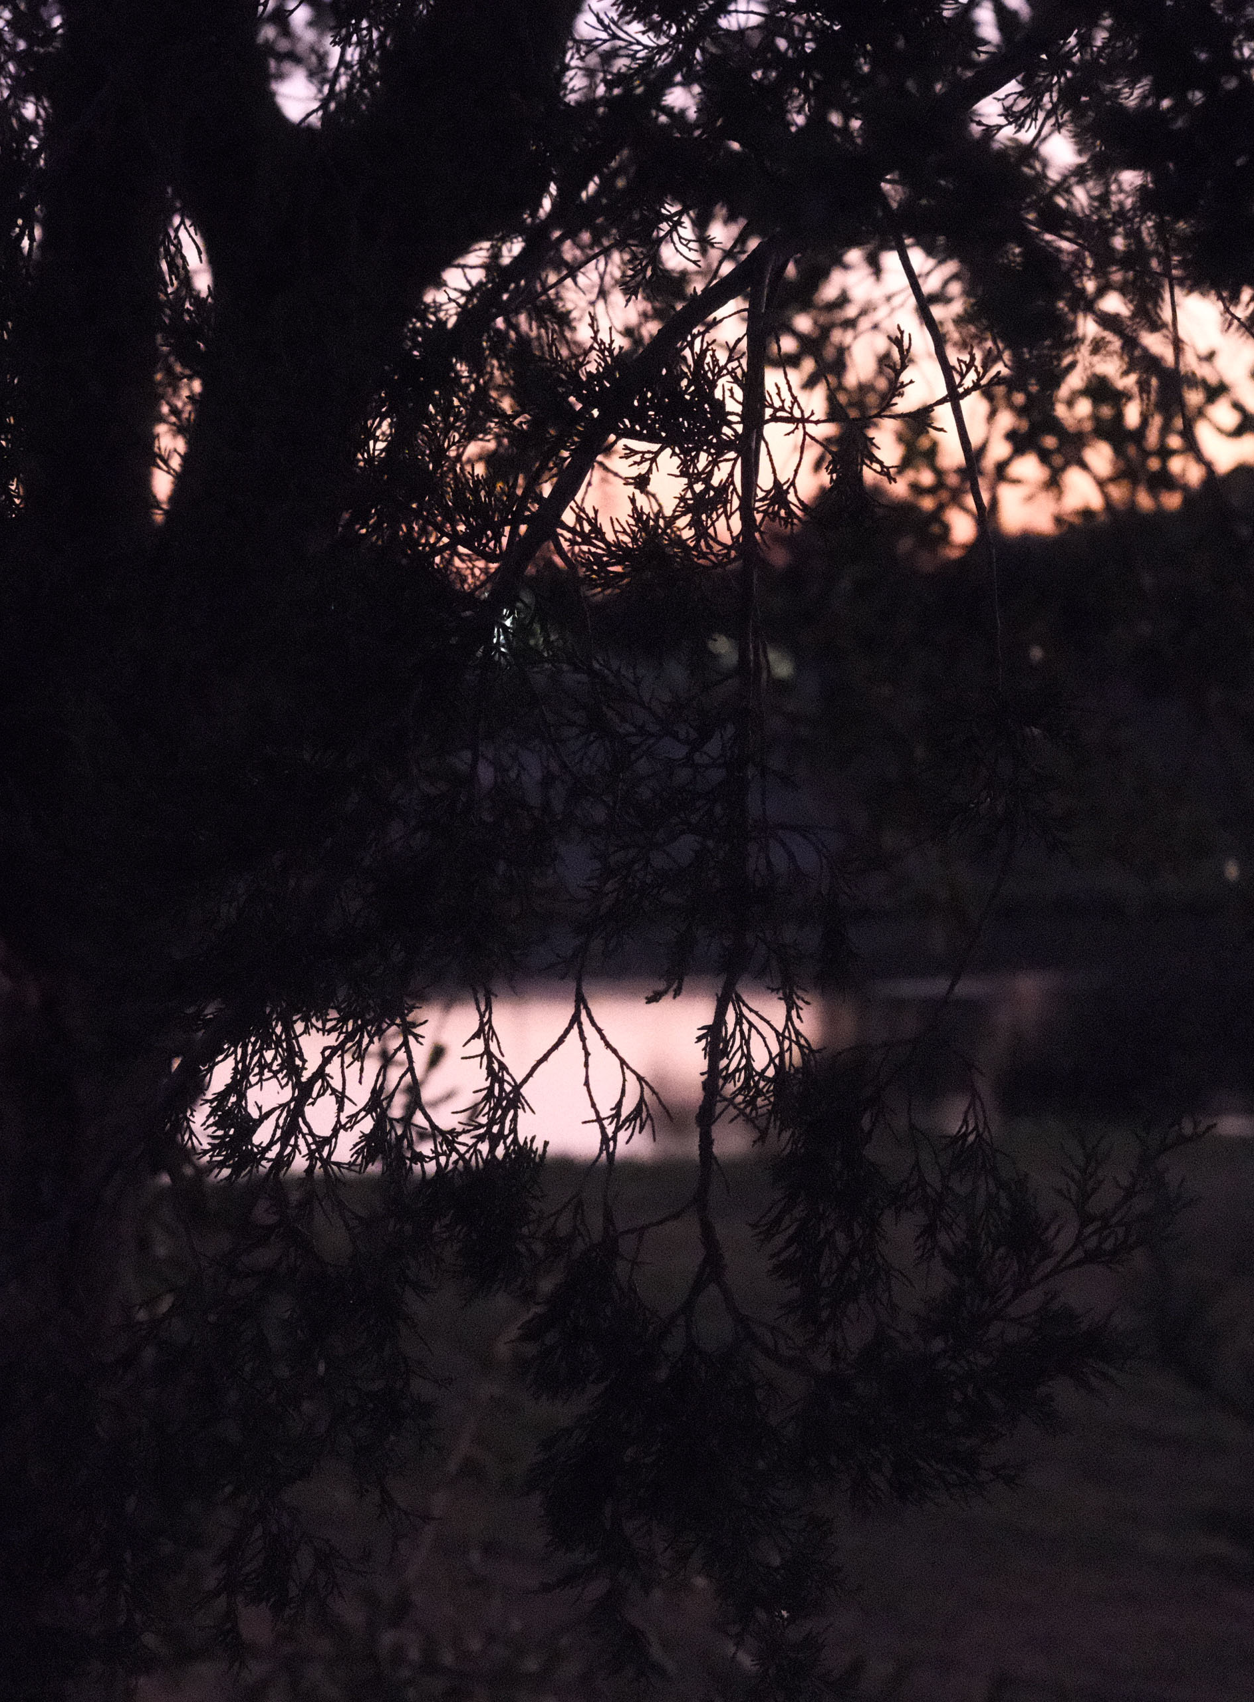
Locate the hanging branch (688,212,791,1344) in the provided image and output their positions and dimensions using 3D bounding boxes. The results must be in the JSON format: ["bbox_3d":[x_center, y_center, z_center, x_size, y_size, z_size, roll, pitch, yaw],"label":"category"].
[{"bbox_3d":[0.063,-0.041,3.100,0.045,0.630,0.045,3,1,0],"label":"hanging branch"}]

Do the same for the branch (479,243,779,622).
[{"bbox_3d":[0.002,-0.247,3.100,0.030,0.275,0.030,38,0,0],"label":"branch"}]

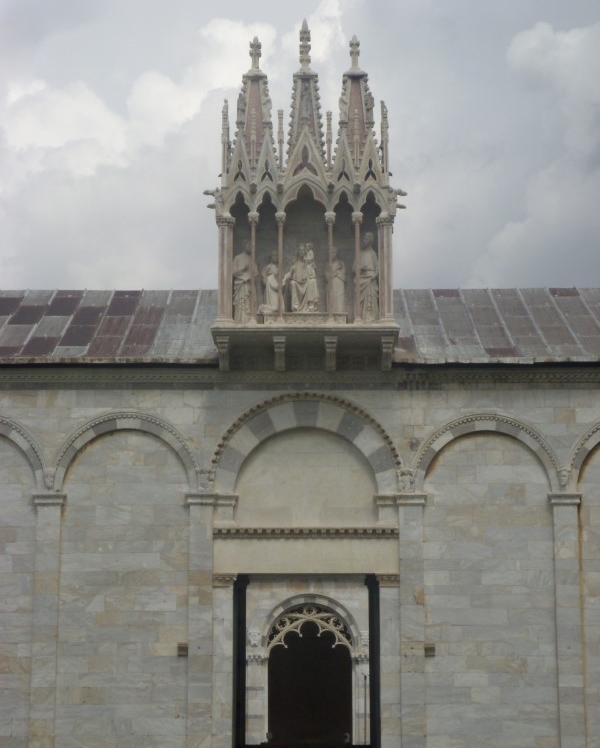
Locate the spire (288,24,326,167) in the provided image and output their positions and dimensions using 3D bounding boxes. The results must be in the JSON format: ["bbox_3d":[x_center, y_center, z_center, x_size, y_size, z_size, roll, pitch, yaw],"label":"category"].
[{"bbox_3d":[0.109,-5.648,39.075,0.756,3.047,0.756,0,-14,0],"label":"spire"}]

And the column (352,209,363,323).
[{"bbox_3d":[1.097,-2.049,37.470,0.200,2.250,0.200,0,-14,0],"label":"column"}]

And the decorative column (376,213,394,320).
[{"bbox_3d":[1.630,-2.045,37.245,0.360,2.124,0.360,0,-13,0],"label":"decorative column"}]

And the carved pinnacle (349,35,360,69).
[{"bbox_3d":[1.099,-6.438,39.269,0.220,0.751,0.220,0,-14,0],"label":"carved pinnacle"}]

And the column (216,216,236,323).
[{"bbox_3d":[-1.406,-2.015,37.565,0.380,2.175,0.380,0,-14,0],"label":"column"}]

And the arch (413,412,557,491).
[{"bbox_3d":[3.567,1.506,37.778,2.808,1.523,0.250,0,-13,0],"label":"arch"}]

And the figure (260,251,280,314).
[{"bbox_3d":[-0.549,-1.776,37.867,0.500,1.265,0.420,-7,-15,25],"label":"figure"}]

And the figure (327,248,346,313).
[{"bbox_3d":[0.690,-1.752,37.661,0.403,1.361,0.360,-3,-13,15],"label":"figure"}]

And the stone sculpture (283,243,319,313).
[{"bbox_3d":[0.019,-1.857,37.938,0.680,1.429,0.600,0,-14,0],"label":"stone sculpture"}]

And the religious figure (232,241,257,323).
[{"bbox_3d":[-1.052,-1.740,37.587,0.478,1.695,0.420,3,-13,-15],"label":"religious figure"}]

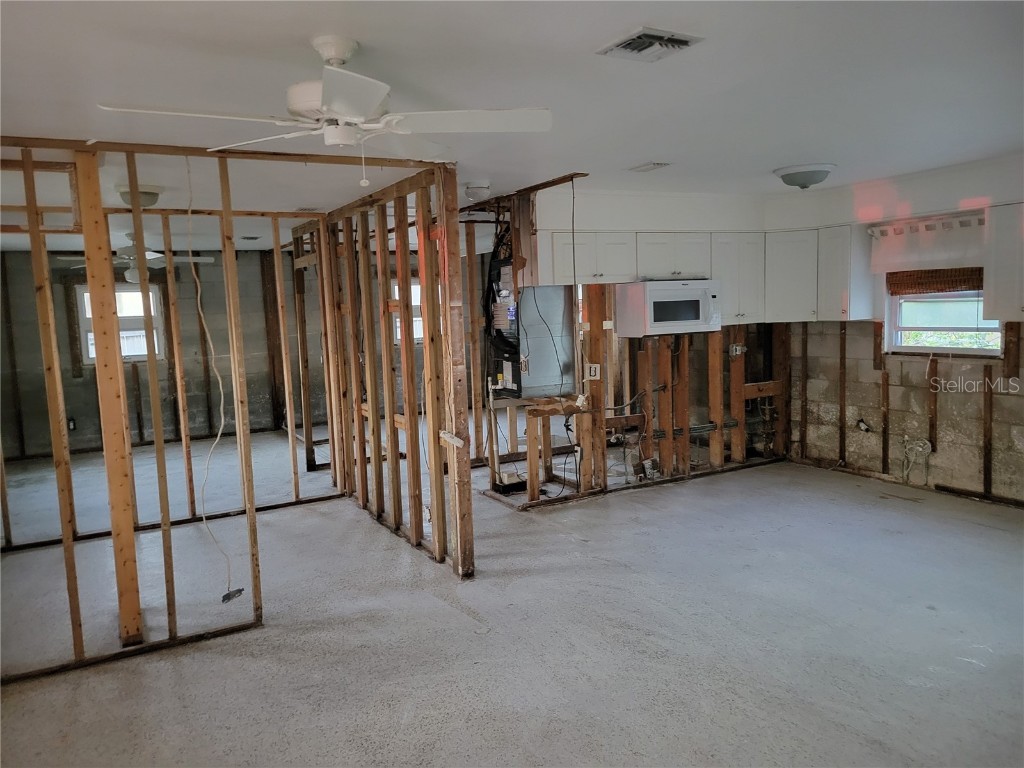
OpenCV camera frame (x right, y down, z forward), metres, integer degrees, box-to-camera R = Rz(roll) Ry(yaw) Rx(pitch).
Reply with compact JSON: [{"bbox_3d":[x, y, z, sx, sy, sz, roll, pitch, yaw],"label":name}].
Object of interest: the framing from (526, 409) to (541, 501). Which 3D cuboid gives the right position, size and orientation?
[{"bbox_3d":[0.162,0.585,6.118,0.095,0.691,0.041,-6,7,-29],"label":"framing"}]

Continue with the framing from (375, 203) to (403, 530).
[{"bbox_3d":[-0.873,-0.111,5.536,0.089,2.322,0.038,-5,7,-28],"label":"framing"}]

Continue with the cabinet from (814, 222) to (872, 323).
[{"bbox_3d":[2.837,-0.930,6.506,0.331,0.777,0.316,-6,7,-28],"label":"cabinet"}]

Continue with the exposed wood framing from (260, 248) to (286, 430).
[{"bbox_3d":[-3.266,-0.592,10.560,0.173,2.411,0.041,-6,7,-29],"label":"exposed wood framing"}]

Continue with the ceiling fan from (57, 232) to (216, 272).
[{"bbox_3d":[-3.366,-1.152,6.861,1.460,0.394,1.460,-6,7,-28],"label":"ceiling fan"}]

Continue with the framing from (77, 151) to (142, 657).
[{"bbox_3d":[-1.915,0.111,3.674,0.092,2.367,0.042,-6,7,-28],"label":"framing"}]

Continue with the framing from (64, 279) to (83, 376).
[{"bbox_3d":[-5.322,-0.658,9.333,0.097,1.164,0.035,-6,7,-28],"label":"framing"}]

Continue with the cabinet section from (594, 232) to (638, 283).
[{"bbox_3d":[0.708,-0.966,5.957,0.371,0.378,0.310,-6,7,-29],"label":"cabinet section"}]

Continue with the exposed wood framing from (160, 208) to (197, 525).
[{"bbox_3d":[-2.577,-0.116,5.966,0.042,2.351,0.088,-6,7,-28],"label":"exposed wood framing"}]

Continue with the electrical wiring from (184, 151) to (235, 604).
[{"bbox_3d":[-1.523,0.012,3.881,0.160,2.242,0.130,-5,7,-28],"label":"electrical wiring"}]

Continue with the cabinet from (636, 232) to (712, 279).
[{"bbox_3d":[1.226,-1.043,6.312,0.773,0.371,0.327,-6,7,-29],"label":"cabinet"}]

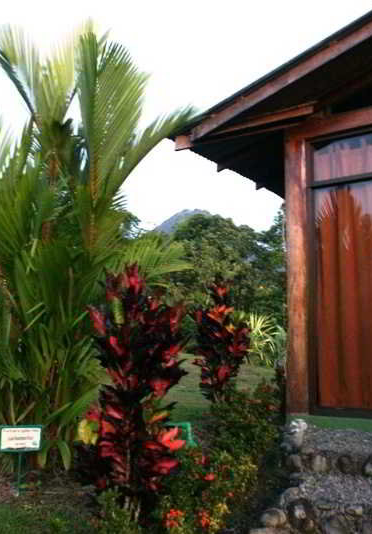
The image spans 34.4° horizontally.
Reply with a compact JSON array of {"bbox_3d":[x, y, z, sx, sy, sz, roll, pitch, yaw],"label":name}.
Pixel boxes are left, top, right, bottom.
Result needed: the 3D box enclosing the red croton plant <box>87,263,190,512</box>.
[{"bbox_3d":[-0.270,0.664,3.303,0.570,1.371,0.570,1,-8,-4],"label":"red croton plant"}]

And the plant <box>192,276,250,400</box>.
[{"bbox_3d":[0.325,0.692,5.501,0.531,1.182,0.531,0,-8,3],"label":"plant"}]

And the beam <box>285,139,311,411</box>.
[{"bbox_3d":[1.063,0.039,5.747,0.175,2.682,0.175,-5,-10,33],"label":"beam"}]

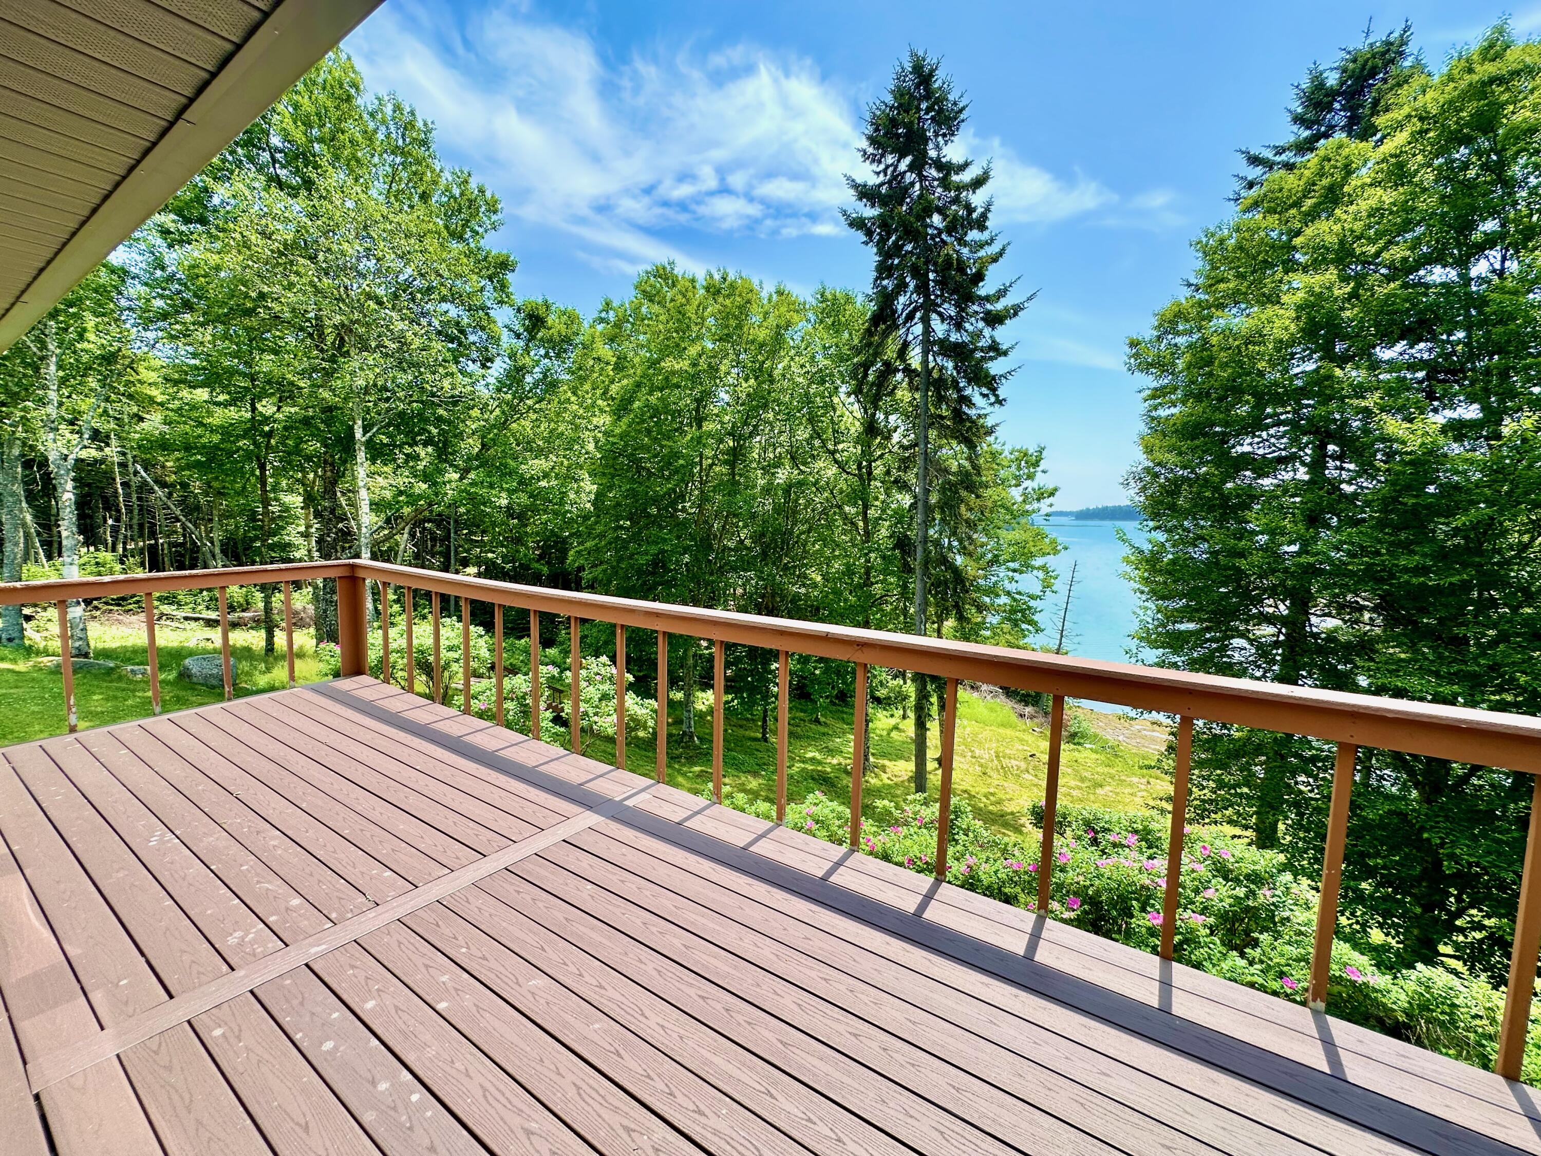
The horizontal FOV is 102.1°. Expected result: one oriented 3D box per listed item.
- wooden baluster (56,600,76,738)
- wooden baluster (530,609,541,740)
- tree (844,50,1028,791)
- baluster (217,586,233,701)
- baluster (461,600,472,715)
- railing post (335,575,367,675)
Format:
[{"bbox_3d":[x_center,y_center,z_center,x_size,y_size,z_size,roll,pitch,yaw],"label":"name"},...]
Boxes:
[{"bbox_3d":[-4.567,0.562,4.051,0.041,0.910,0.041,5,7,33],"label":"wooden baluster"},{"bbox_3d":[-1.561,0.633,4.144,0.041,0.910,0.041,5,7,33],"label":"wooden baluster"},{"bbox_3d":[3.337,-2.752,12.940,3.800,15.350,3.800,1,6,0],"label":"tree"},{"bbox_3d":[-4.140,0.488,4.746,0.041,0.910,0.041,5,7,33],"label":"baluster"},{"bbox_3d":[-2.234,0.566,4.592,0.041,0.910,0.041,5,7,33],"label":"baluster"},{"bbox_3d":[-3.650,0.408,5.468,0.155,0.930,0.155,5,7,33],"label":"railing post"}]

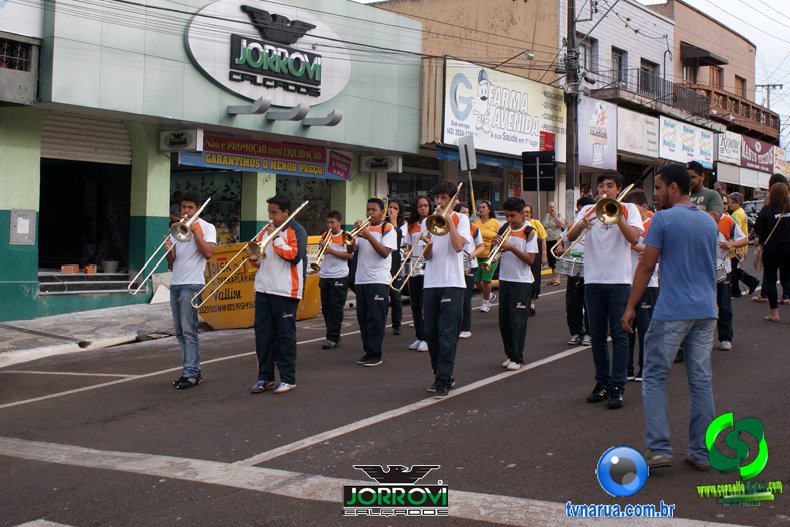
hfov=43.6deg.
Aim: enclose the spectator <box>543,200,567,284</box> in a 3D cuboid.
[{"bbox_3d":[2.946,-0.364,18.300,0.470,1.569,0.350,2,2,14],"label":"spectator"}]

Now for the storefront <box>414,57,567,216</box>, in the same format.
[{"bbox_3d":[2.311,-2.296,23.843,1.000,4.405,6.264,2,2,35],"label":"storefront"}]

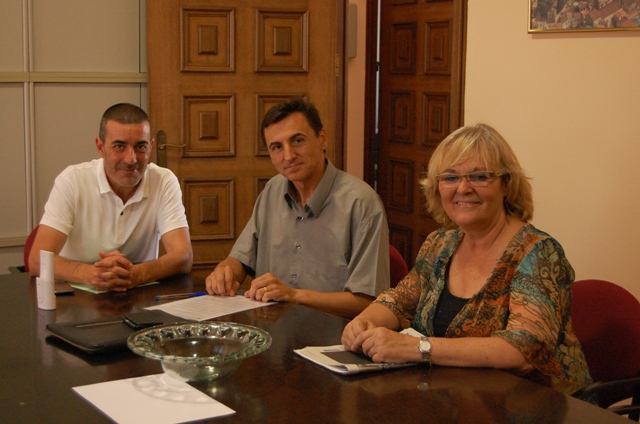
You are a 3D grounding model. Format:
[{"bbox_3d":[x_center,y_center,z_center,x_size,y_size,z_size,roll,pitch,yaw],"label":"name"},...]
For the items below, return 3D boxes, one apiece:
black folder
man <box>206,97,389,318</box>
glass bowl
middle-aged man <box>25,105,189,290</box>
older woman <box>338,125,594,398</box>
[{"bbox_3d":[-0.454,0.285,2.413,0.320,0.022,0.270,-5,10,-39],"label":"black folder"},{"bbox_3d":[-0.024,0.331,2.958,0.560,1.300,0.740,7,10,41],"label":"man"},{"bbox_3d":[-0.249,0.300,2.109,0.302,0.075,0.302,1,7,0],"label":"glass bowl"},{"bbox_3d":[-0.649,0.296,3.236,0.530,1.280,0.740,0,7,-8],"label":"middle-aged man"},{"bbox_3d":[0.395,0.432,2.375,0.740,1.260,0.550,-6,10,-43],"label":"older woman"}]

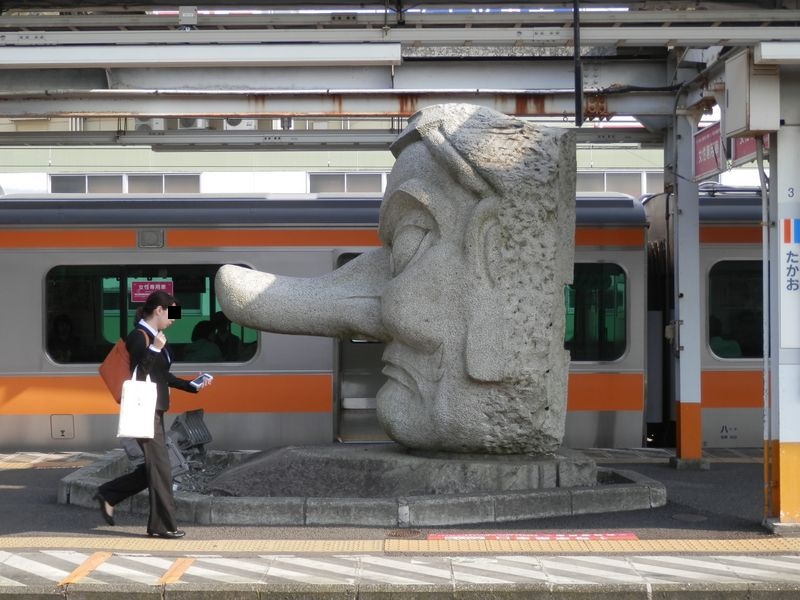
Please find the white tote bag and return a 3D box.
[{"bbox_3d":[-1.585,0.630,7.560,0.240,0.430,0.090,3,0,0],"label":"white tote bag"}]

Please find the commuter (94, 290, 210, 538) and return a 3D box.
[{"bbox_3d":[-1.530,0.710,7.750,0.720,1.520,0.500,0,0,1],"label":"commuter"}]

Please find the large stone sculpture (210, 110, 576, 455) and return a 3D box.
[{"bbox_3d":[-0.050,-0.160,9.500,2.680,2.600,1.400,0,0,2],"label":"large stone sculpture"}]

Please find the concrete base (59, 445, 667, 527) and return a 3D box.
[{"bbox_3d":[-0.260,1.300,9.450,4.360,0.320,2.800,0,0,1],"label":"concrete base"}]

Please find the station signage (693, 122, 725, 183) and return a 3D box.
[{"bbox_3d":[2.455,-1.170,9.930,0.060,0.400,1.170,0,0,1],"label":"station signage"}]

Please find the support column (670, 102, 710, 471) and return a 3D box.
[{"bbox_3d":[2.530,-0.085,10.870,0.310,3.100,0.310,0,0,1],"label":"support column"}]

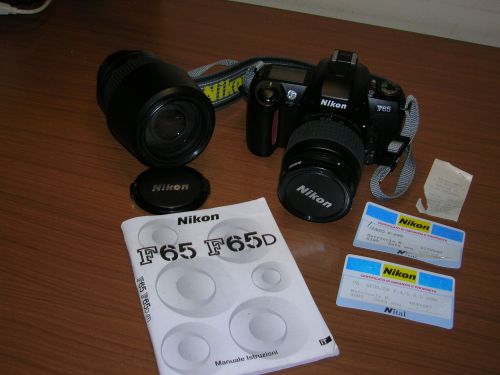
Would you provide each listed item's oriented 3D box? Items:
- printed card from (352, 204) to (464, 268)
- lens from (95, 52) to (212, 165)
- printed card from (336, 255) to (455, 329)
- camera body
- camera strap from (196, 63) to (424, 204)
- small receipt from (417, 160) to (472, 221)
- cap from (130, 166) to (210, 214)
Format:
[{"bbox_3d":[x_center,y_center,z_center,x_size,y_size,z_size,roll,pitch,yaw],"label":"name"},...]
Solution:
[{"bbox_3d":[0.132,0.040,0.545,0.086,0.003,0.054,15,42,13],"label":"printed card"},{"bbox_3d":[-0.094,-0.078,0.613,0.079,0.079,0.111,-20,41,-26],"label":"lens"},{"bbox_3d":[0.111,0.077,0.501,0.086,0.001,0.054,11,41,9],"label":"printed card"},{"bbox_3d":[0.061,-0.048,0.569,0.141,0.094,0.135,10,46,7],"label":"camera body"},{"bbox_3d":[0.040,-0.092,0.630,0.240,0.085,0.180,10,41,7],"label":"camera strap"},{"bbox_3d":[0.175,0.000,0.593,0.039,0.005,0.081,19,43,17],"label":"small receipt"},{"bbox_3d":[-0.067,0.001,0.570,0.067,0.009,0.066,2,40,-2],"label":"cap"}]

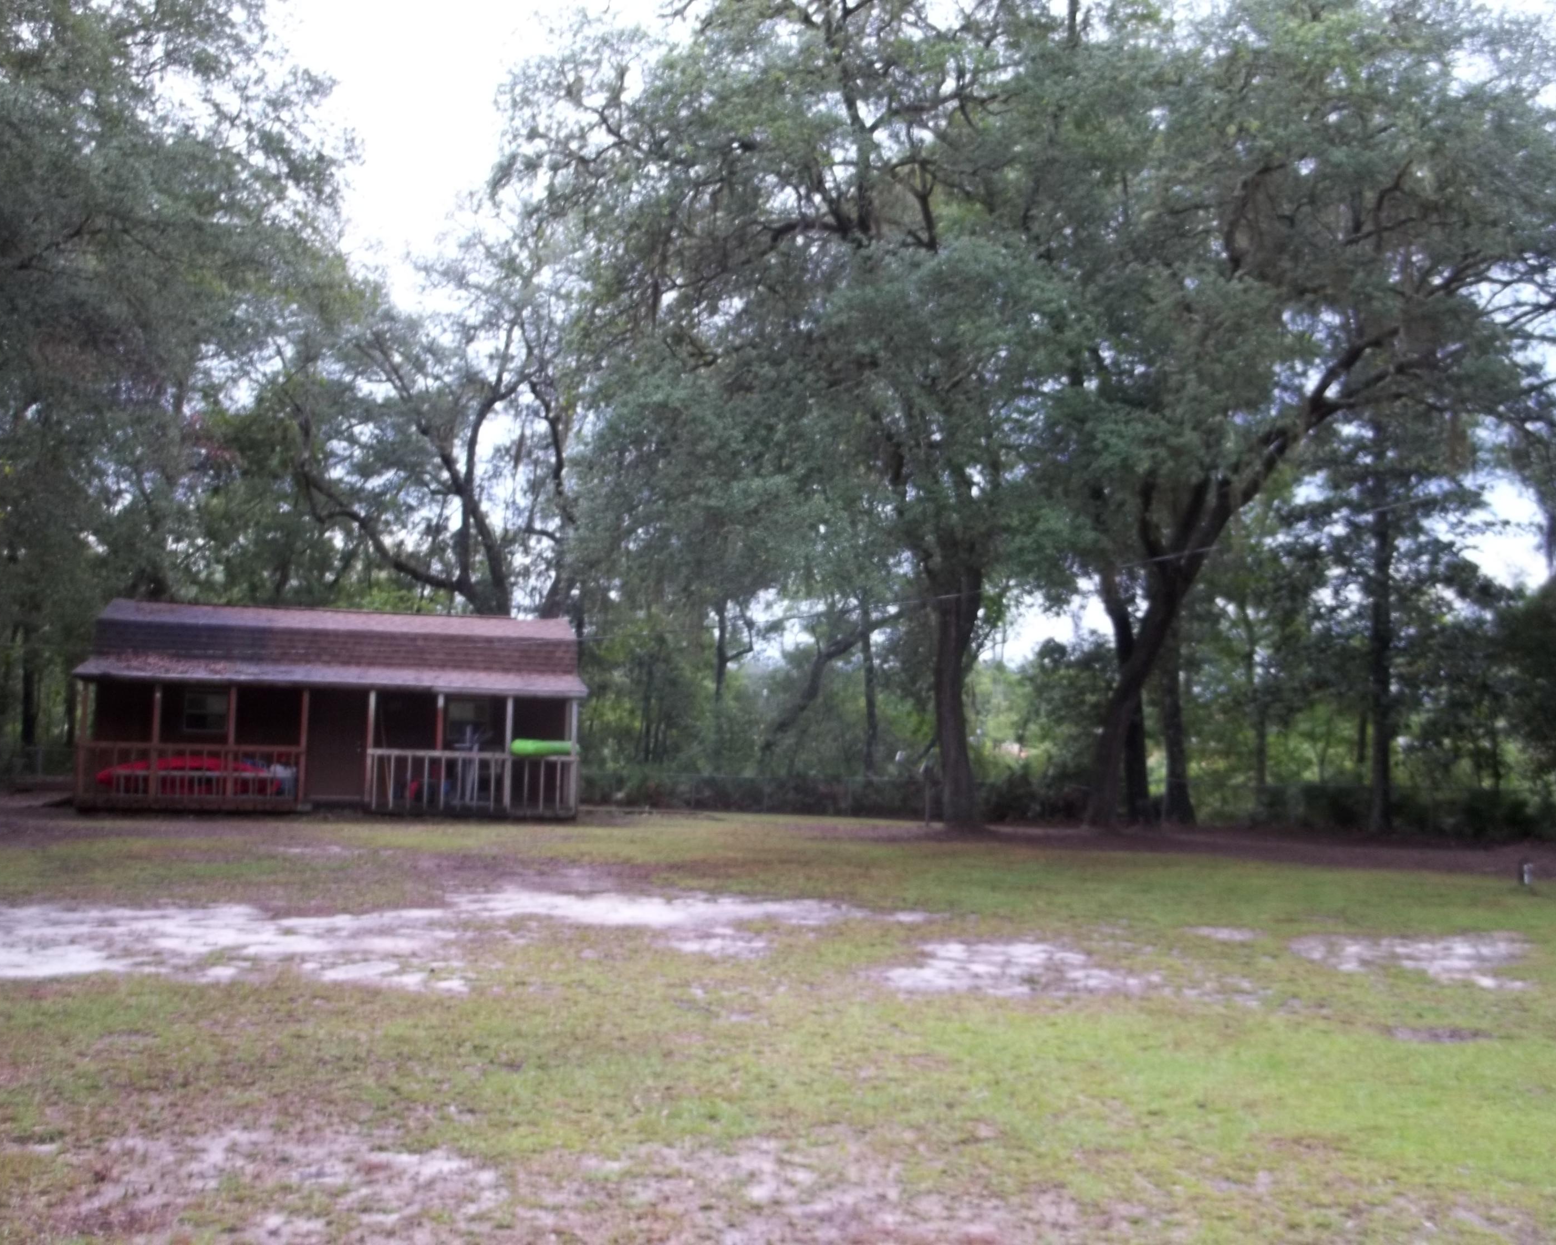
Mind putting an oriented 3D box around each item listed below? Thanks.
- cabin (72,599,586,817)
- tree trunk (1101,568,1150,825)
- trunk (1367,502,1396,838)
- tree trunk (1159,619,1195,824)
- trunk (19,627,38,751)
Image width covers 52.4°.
[{"bbox_3d":[-8.450,1.630,30.407,8.750,3.850,5.500,3,-4,-13],"label":"cabin"},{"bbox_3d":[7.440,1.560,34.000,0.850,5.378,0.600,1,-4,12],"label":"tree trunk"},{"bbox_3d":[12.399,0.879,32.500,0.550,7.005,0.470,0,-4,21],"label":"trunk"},{"bbox_3d":[8.442,2.100,33.500,0.720,4.338,0.600,1,-4,14],"label":"tree trunk"},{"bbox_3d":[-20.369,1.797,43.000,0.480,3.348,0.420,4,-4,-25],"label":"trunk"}]

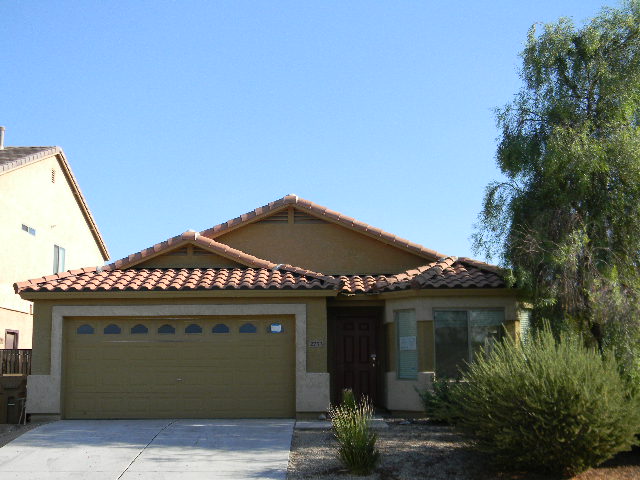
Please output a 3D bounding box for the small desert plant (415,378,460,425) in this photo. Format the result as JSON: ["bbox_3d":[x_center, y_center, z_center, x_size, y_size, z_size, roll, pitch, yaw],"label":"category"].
[{"bbox_3d":[2.333,3.134,14.800,0.950,0.950,0.850,0,-9,1],"label":"small desert plant"}]

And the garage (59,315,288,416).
[{"bbox_3d":[-2.935,2.654,15.780,4.880,2.140,0.100,0,-9,1],"label":"garage"}]

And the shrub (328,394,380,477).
[{"bbox_3d":[0.504,2.895,11.400,0.740,1.200,0.720,0,-9,1],"label":"shrub"}]

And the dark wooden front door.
[{"bbox_3d":[0.823,2.752,17.100,1.000,2.120,0.100,0,-9,1],"label":"dark wooden front door"}]

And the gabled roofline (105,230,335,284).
[{"bbox_3d":[-2.433,0.370,17.000,5.000,1.200,2.000,0,-9,1],"label":"gabled roofline"}]

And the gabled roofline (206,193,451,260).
[{"bbox_3d":[-0.487,-0.297,18.000,6.600,1.600,2.000,0,-9,1],"label":"gabled roofline"}]

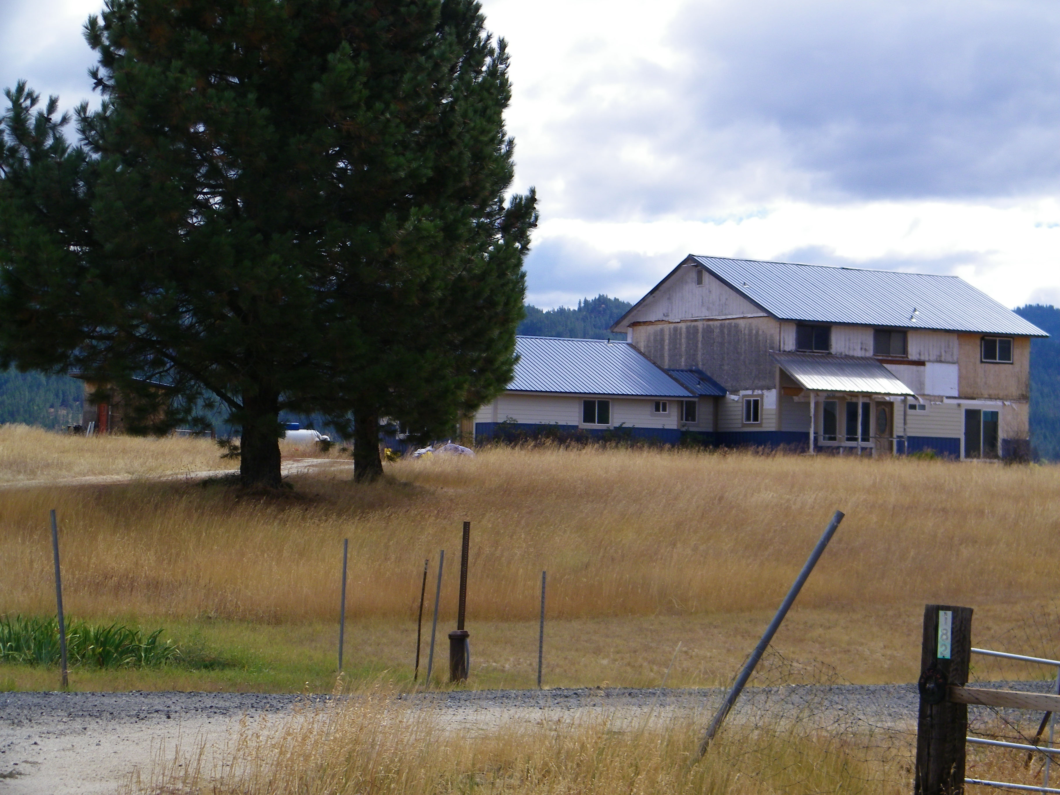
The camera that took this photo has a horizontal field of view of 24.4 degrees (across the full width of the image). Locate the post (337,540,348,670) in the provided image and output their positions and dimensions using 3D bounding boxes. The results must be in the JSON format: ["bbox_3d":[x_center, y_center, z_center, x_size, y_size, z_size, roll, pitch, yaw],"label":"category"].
[{"bbox_3d":[-2.116,2.372,27.820,0.036,1.527,0.036,3,-1,0],"label":"post"}]

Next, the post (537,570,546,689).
[{"bbox_3d":[0.134,2.533,26.716,0.035,1.290,0.035,2,-1,0],"label":"post"}]

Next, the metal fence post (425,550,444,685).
[{"bbox_3d":[-1.042,2.416,26.869,0.037,1.487,0.037,7,-1,0],"label":"metal fence post"}]

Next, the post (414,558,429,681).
[{"bbox_3d":[-1.203,2.472,27.167,0.040,1.358,0.040,6,-1,0],"label":"post"}]

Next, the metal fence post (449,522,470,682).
[{"bbox_3d":[-0.786,2.275,27.173,0.240,1.792,0.230,1,-1,0],"label":"metal fence post"}]

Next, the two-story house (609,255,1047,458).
[{"bbox_3d":[12.560,-1.393,100.867,14.074,8.069,12.201,2,-2,-33],"label":"two-story house"}]

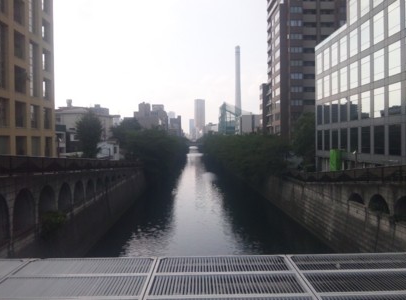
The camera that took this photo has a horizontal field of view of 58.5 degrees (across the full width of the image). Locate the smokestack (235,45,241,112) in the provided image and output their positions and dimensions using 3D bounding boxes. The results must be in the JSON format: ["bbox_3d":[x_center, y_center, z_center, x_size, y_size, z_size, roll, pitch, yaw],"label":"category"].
[{"bbox_3d":[53.435,-82.686,555.136,9.300,150.728,9.300,-1,1,-2],"label":"smokestack"}]

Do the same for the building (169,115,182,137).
[{"bbox_3d":[-28.754,-18.715,363.996,11.500,32.041,15.000,-1,1,-2],"label":"building"}]

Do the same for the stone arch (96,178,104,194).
[{"bbox_3d":[-10.782,3.823,36.992,0.550,1.766,2.700,-1,1,-2],"label":"stone arch"}]

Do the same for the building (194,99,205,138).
[{"bbox_3d":[-12.337,-94.816,1198.378,32.000,147.133,30.000,-1,1,-2],"label":"building"}]

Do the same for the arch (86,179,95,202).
[{"bbox_3d":[-10.684,3.799,33.593,0.550,2.162,2.700,-1,1,-2],"label":"arch"}]

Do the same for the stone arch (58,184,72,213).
[{"bbox_3d":[-10.491,3.687,26.891,0.550,2.475,2.750,-1,1,-2],"label":"stone arch"}]

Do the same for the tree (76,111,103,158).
[{"bbox_3d":[-15.206,-1.092,48.564,3.500,8.381,3.500,-1,1,-2],"label":"tree"}]

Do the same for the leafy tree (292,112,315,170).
[{"bbox_3d":[16.856,-1.483,60.500,4.200,9.533,4.200,-1,1,-2],"label":"leafy tree"}]

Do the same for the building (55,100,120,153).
[{"bbox_3d":[-26.735,-3.147,82.675,10.500,12.843,11.500,0,1,24],"label":"building"}]

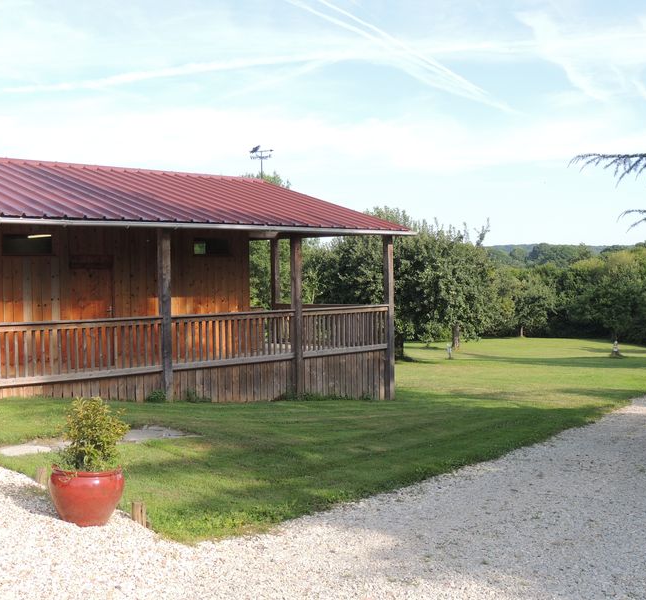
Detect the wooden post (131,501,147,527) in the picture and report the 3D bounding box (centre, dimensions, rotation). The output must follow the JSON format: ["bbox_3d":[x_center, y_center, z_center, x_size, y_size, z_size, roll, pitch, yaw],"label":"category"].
[{"bbox_3d":[-1.251,1.465,6.300,0.100,0.180,0.100,-1,2,-14],"label":"wooden post"}]

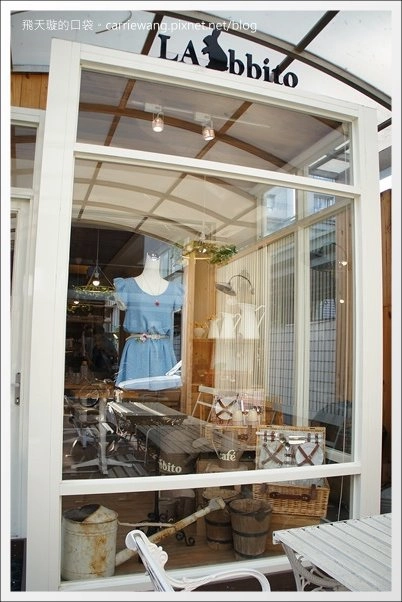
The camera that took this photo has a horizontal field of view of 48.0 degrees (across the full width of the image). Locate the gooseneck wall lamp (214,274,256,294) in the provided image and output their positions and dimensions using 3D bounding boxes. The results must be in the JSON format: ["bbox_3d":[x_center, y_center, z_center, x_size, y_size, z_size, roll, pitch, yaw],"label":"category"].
[{"bbox_3d":[0.328,-0.157,4.420,0.400,0.210,0.240,3,-5,-18],"label":"gooseneck wall lamp"}]

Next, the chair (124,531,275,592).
[{"bbox_3d":[0.091,1.221,1.383,0.590,0.850,0.570,3,-5,-18],"label":"chair"}]

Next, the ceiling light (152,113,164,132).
[{"bbox_3d":[-0.309,-1.296,3.280,0.085,0.140,0.085,3,-5,-18],"label":"ceiling light"}]

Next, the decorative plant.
[{"bbox_3d":[0.067,-0.467,4.350,0.560,0.170,0.560,1,-5,0],"label":"decorative plant"}]

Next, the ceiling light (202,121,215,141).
[{"bbox_3d":[0.056,-1.283,3.400,0.085,0.140,0.085,3,-5,-18],"label":"ceiling light"}]

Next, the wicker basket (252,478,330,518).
[{"bbox_3d":[0.573,1.257,2.946,0.470,0.190,0.320,1,-5,6],"label":"wicker basket"}]

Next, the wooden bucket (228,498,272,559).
[{"bbox_3d":[0.305,1.415,2.810,0.275,0.270,0.275,1,-5,0],"label":"wooden bucket"}]

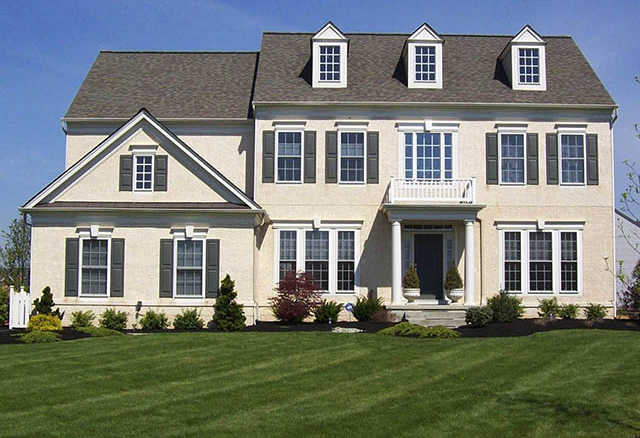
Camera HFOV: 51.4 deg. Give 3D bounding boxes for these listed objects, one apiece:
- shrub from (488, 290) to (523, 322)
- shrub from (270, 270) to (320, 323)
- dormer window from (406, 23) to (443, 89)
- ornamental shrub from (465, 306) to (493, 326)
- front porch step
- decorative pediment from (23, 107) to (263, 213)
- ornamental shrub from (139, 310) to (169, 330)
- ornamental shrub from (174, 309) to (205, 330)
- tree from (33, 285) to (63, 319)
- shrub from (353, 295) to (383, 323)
[{"bbox_3d":[5.424,2.558,19.461,1.100,0.970,1.000,0,-3,-1],"label":"shrub"},{"bbox_3d":[-0.758,2.341,19.792,1.546,1.553,1.450,0,-3,0],"label":"shrub"},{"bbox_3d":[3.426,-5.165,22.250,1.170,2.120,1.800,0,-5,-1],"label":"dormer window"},{"bbox_3d":[4.533,2.760,19.038,0.800,0.550,0.750,0,-3,-1],"label":"ornamental shrub"},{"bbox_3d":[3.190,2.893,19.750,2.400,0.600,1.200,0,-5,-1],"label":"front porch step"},{"bbox_3d":[-5.406,-1.763,20.158,7.150,3.050,0.600,0,-3,-1],"label":"decorative pediment"},{"bbox_3d":[-4.855,2.930,19.408,0.860,0.600,0.800,0,-3,-1],"label":"ornamental shrub"},{"bbox_3d":[-3.604,2.734,18.241,0.875,0.612,0.800,0,-3,0],"label":"ornamental shrub"},{"bbox_3d":[-7.461,2.395,18.225,0.818,1.143,0.800,0,-3,0],"label":"tree"},{"bbox_3d":[1.483,2.706,20.350,0.960,0.850,0.900,0,-5,-1],"label":"shrub"}]

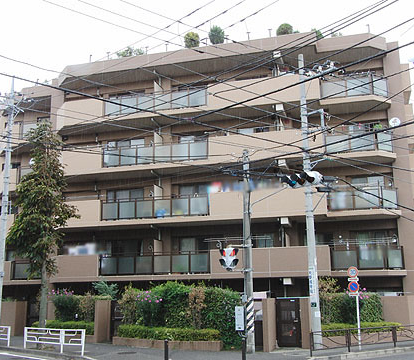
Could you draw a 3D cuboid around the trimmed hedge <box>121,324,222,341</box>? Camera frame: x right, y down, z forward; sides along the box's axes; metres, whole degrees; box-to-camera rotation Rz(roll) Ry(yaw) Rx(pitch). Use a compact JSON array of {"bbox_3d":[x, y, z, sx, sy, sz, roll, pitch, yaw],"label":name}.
[{"bbox_3d":[-1.584,6.112,22.781,5.785,0.470,0.550,-13,-17,43],"label":"trimmed hedge"}]

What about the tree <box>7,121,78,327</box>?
[{"bbox_3d":[-7.042,2.090,24.024,2.800,9.640,2.700,-1,-12,0],"label":"tree"}]

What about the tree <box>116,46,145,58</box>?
[{"bbox_3d":[-4.446,-7.232,32.973,1.650,1.100,1.300,-4,-13,16],"label":"tree"}]

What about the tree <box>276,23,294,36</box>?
[{"bbox_3d":[4.122,-7.825,30.205,0.920,1.050,0.920,-4,-13,15],"label":"tree"}]

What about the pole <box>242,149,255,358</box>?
[{"bbox_3d":[1.517,2.455,20.706,0.300,7.420,0.300,-1,-12,0],"label":"pole"}]

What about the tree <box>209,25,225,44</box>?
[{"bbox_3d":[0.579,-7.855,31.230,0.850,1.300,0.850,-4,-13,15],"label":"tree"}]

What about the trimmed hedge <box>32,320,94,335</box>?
[{"bbox_3d":[-6.762,6.950,26.652,3.500,0.650,0.800,-8,-14,29],"label":"trimmed hedge"}]

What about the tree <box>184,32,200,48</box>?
[{"bbox_3d":[-0.867,-7.715,31.942,0.880,1.250,0.880,-1,-12,0],"label":"tree"}]

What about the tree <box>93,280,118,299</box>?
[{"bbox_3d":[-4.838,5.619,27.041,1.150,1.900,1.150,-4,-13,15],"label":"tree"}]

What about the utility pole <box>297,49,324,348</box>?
[{"bbox_3d":[4.155,0.548,23.042,0.360,12.110,0.360,-1,-12,0],"label":"utility pole"}]

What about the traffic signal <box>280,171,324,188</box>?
[{"bbox_3d":[3.267,-0.007,19.345,0.550,0.450,1.220,10,-17,-42],"label":"traffic signal"}]

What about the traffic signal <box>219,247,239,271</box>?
[{"bbox_3d":[0.802,2.809,20.268,0.680,0.850,0.500,-1,-12,0],"label":"traffic signal"}]

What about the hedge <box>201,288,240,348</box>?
[{"bbox_3d":[0.588,5.336,21.967,1.300,2.300,0.900,-6,-13,24],"label":"hedge"}]

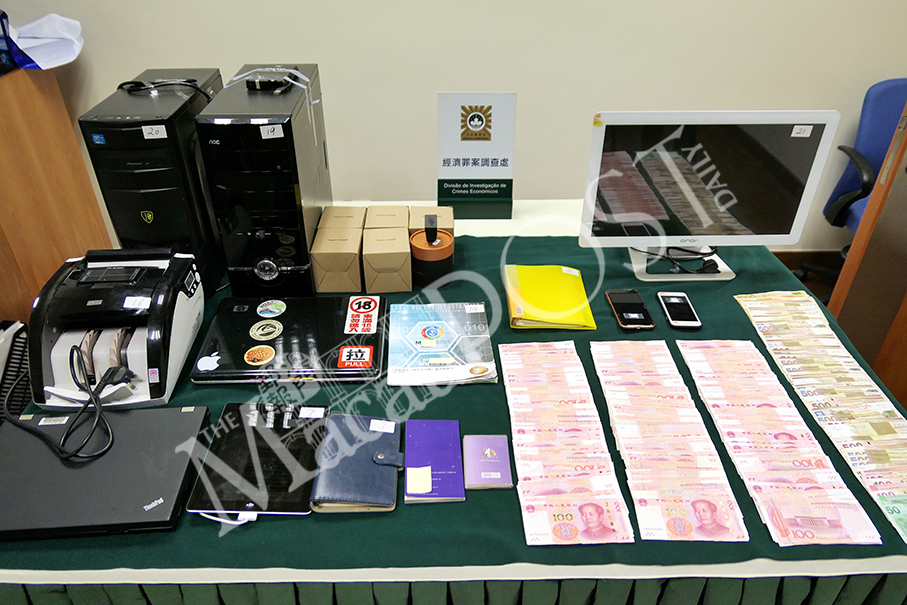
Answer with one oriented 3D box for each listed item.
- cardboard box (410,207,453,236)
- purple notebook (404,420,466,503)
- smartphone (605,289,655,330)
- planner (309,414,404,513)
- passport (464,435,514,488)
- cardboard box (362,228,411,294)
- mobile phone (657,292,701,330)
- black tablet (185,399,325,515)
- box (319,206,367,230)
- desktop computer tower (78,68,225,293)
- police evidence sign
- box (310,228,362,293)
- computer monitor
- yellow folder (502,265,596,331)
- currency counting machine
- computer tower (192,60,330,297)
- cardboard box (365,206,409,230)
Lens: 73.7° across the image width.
[{"bbox_3d":[-0.055,-0.172,1.558,0.107,0.102,0.134,0,32,-2],"label":"cardboard box"},{"bbox_3d":[-0.030,0.253,0.982,0.091,0.011,0.168,-1,32,-2],"label":"purple notebook"},{"bbox_3d":[0.388,0.015,1.333,0.071,0.011,0.145,0,35,-1],"label":"smartphone"},{"bbox_3d":[-0.149,0.255,0.977,0.128,0.024,0.178,0,34,-1],"label":"planner"},{"bbox_3d":[0.056,0.257,0.981,0.072,0.007,0.109,0,32,-1],"label":"passport"},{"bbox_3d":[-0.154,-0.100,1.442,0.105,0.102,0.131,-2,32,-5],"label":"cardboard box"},{"bbox_3d":[0.502,0.017,1.346,0.067,0.009,0.139,2,32,2],"label":"mobile phone"},{"bbox_3d":[-0.308,0.251,0.991,0.188,0.012,0.236,0,34,-1],"label":"black tablet"},{"bbox_3d":[-0.267,-0.164,1.490,0.103,0.103,0.114,0,35,-2],"label":"box"},{"bbox_3d":[-0.637,-0.286,1.401,0.167,0.394,0.382,-1,35,-4],"label":"desktop computer tower"},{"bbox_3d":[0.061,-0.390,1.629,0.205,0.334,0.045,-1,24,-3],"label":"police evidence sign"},{"bbox_3d":[-0.263,-0.098,1.396,0.103,0.103,0.114,-1,35,-3],"label":"box"},{"bbox_3d":[0.565,-0.270,1.441,0.535,0.394,0.190,-1,34,-2],"label":"computer monitor"},{"bbox_3d":[0.218,-0.018,1.387,0.190,0.030,0.228,0,34,-1],"label":"yellow folder"},{"bbox_3d":[-0.643,0.040,1.150,0.244,0.179,0.264,-2,32,-4],"label":"currency counting machine"},{"bbox_3d":[-0.403,-0.284,1.392,0.174,0.409,0.403,-1,35,-3],"label":"computer tower"},{"bbox_3d":[-0.160,-0.166,1.497,0.103,0.103,0.114,-1,35,-3],"label":"cardboard box"}]

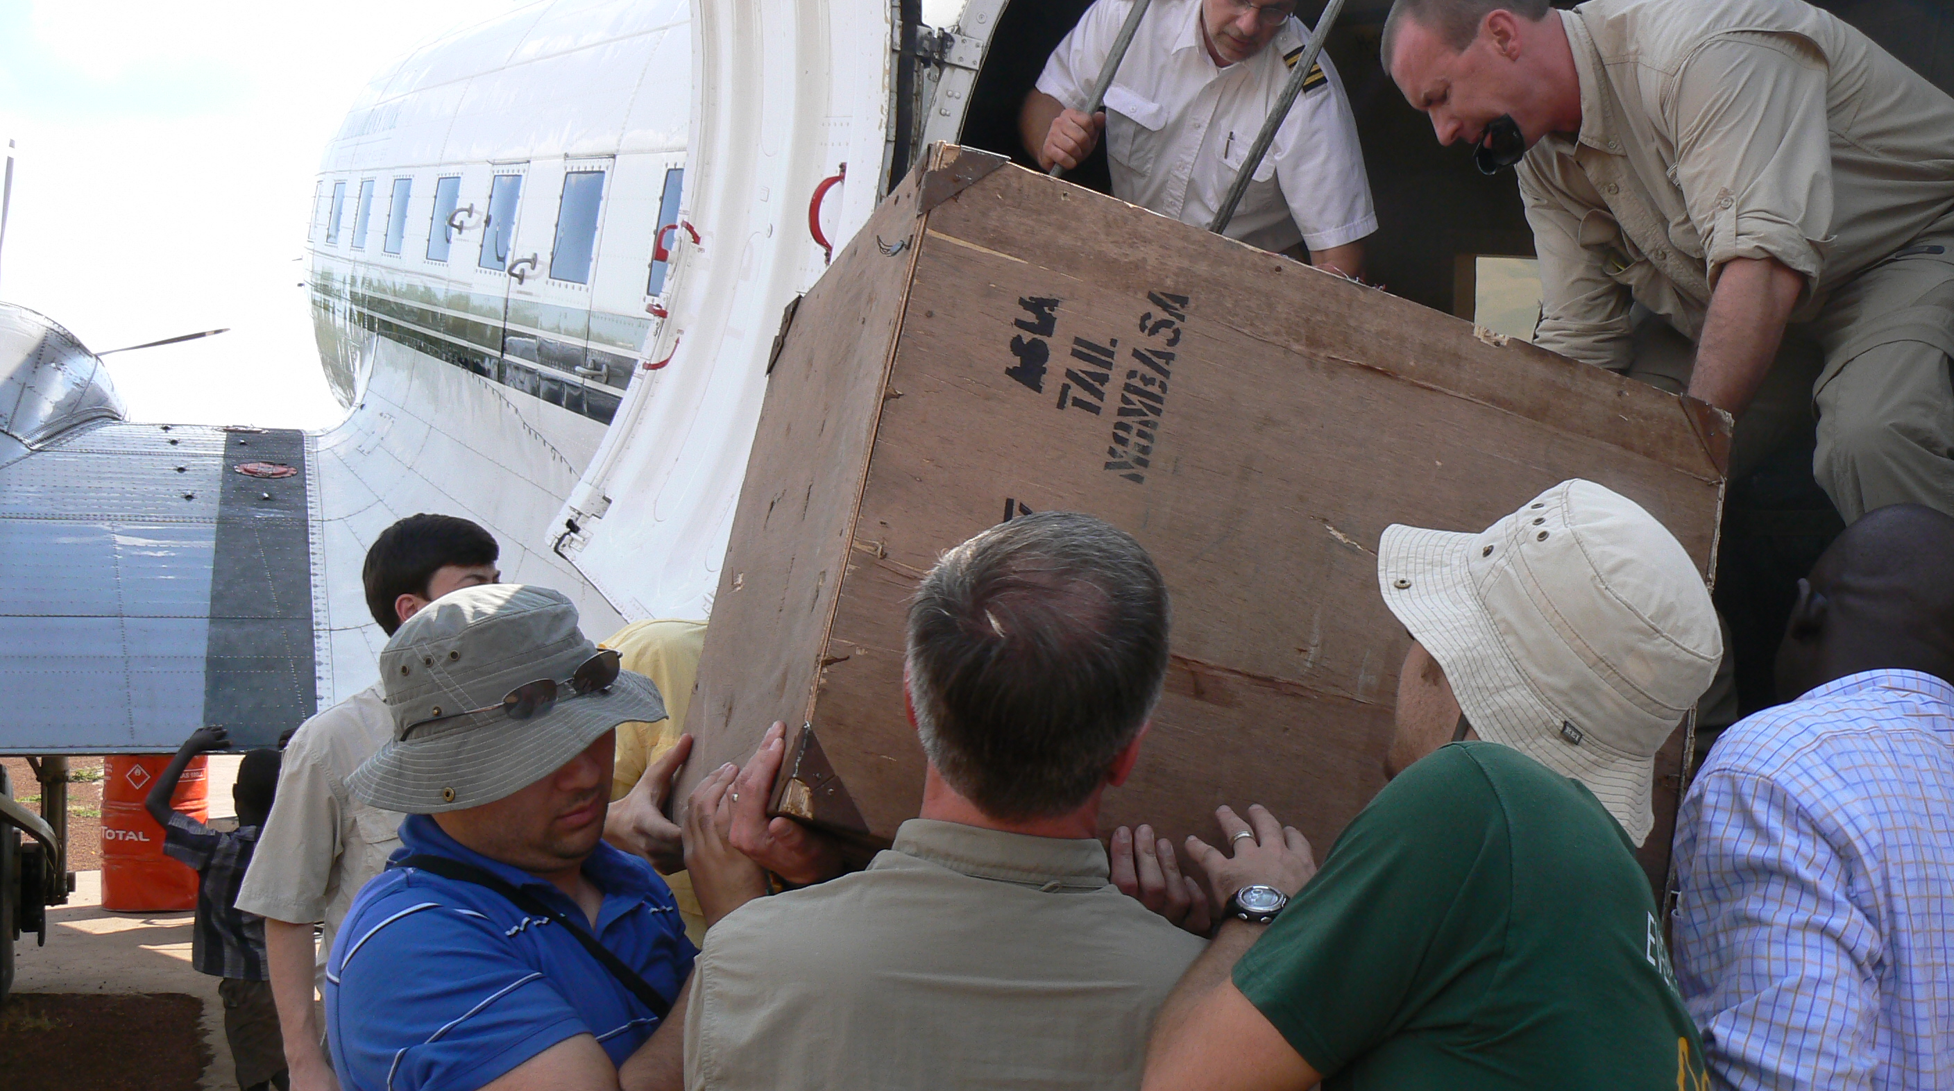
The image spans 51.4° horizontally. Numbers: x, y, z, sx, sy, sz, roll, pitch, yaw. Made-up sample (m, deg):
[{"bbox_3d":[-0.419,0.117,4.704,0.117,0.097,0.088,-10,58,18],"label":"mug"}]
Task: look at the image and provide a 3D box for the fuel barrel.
[{"bbox_3d":[-4.792,1.663,11.850,0.590,0.885,0.590,1,-2,-22],"label":"fuel barrel"}]

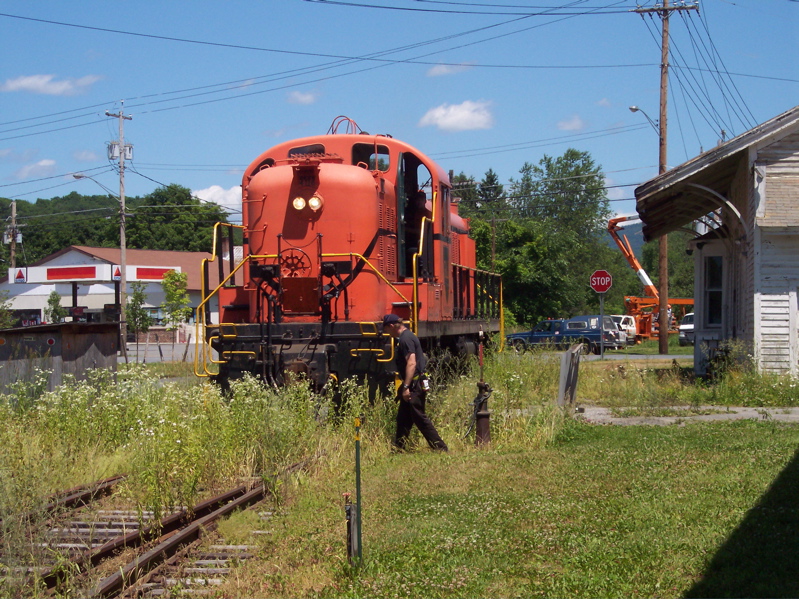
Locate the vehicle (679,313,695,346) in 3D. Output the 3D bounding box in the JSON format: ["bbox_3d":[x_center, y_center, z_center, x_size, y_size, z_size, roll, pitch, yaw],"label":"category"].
[{"bbox_3d":[16.918,1.737,117.000,1.900,1.900,4.900,0,0,6],"label":"vehicle"}]

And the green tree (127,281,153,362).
[{"bbox_3d":[-8.624,0.761,68.000,0.900,2.800,0.900,0,0,0],"label":"green tree"}]

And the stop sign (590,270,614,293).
[{"bbox_3d":[6.972,-0.612,71.000,0.770,0.770,0.040,0,0,5],"label":"stop sign"}]

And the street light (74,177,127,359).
[{"bbox_3d":[-12.250,-1.340,83.600,0.400,7.400,3.100,0,-1,31],"label":"street light"}]

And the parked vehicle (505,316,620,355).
[{"bbox_3d":[7.244,1.595,91.000,4.950,1.720,1.720,0,-1,29],"label":"parked vehicle"}]

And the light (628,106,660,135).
[{"bbox_3d":[10.200,-7.420,85.500,0.350,0.970,3.000,0,-1,28],"label":"light"}]

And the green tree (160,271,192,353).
[{"bbox_3d":[-7.708,0.570,71.000,1.100,3.200,1.100,0,0,0],"label":"green tree"}]

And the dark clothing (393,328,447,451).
[{"bbox_3d":[0.246,1.109,25.300,0.660,1.500,0.540,0,0,9],"label":"dark clothing"}]

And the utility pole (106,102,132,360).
[{"bbox_3d":[-11.566,-2.922,85.000,0.700,10.500,2.200,-1,-1,28],"label":"utility pole"}]

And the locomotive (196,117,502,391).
[{"bbox_3d":[-0.310,-0.360,36.500,3.100,4.550,17.000,-1,0,7],"label":"locomotive"}]

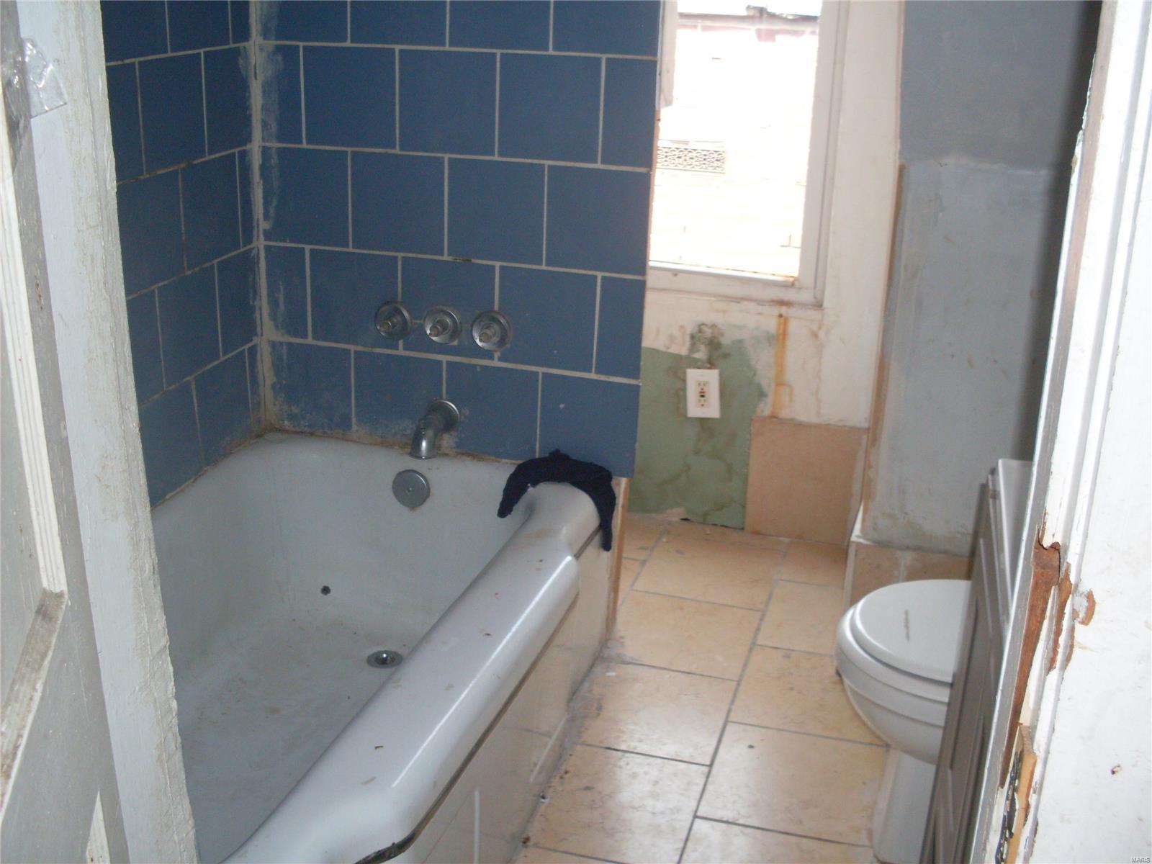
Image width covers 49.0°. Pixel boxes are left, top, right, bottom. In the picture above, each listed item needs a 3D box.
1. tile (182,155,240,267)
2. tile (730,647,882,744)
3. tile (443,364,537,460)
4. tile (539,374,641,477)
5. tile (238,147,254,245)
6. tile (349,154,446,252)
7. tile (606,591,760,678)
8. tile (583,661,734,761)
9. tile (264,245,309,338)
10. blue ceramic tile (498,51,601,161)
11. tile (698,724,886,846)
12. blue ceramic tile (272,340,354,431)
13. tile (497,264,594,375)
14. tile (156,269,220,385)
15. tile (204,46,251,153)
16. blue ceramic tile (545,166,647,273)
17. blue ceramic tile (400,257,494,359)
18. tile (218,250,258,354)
[{"bbox_3d":[-0.690,-0.419,2.379,0.010,0.199,0.200,8,22,15],"label":"tile"},{"bbox_3d":[0.472,0.520,2.494,0.302,0.010,0.300,8,22,15],"label":"tile"},{"bbox_3d":[-0.173,-0.045,2.617,0.201,0.201,0.010,8,22,15],"label":"tile"},{"bbox_3d":[0.026,-0.014,2.566,0.200,0.198,0.010,7,21,14],"label":"tile"},{"bbox_3d":[-0.669,-0.475,2.559,0.010,0.201,0.059,8,22,15],"label":"tile"},{"bbox_3d":[-0.353,-0.455,2.519,0.200,0.200,0.010,7,21,14],"label":"tile"},{"bbox_3d":[0.227,0.434,2.702,0.302,0.010,0.300,8,22,15],"label":"tile"},{"bbox_3d":[0.141,0.534,2.425,0.298,0.010,0.303,8,21,15],"label":"tile"},{"bbox_3d":[-0.603,-0.295,2.659,0.100,0.201,0.010,8,22,15],"label":"tile"},{"bbox_3d":[-0.049,-0.608,2.377,0.200,0.197,0.010,7,21,14],"label":"blue ceramic tile"},{"bbox_3d":[0.388,0.616,2.222,0.298,0.010,0.303,8,21,15],"label":"tile"},{"bbox_3d":[-0.564,-0.097,2.721,0.192,0.201,0.010,8,22,15],"label":"blue ceramic tile"},{"bbox_3d":[-0.057,-0.224,2.515,0.200,0.200,0.010,7,21,14],"label":"tile"},{"bbox_3d":[-0.741,-0.205,2.421,0.010,0.201,0.201,8,22,15],"label":"tile"},{"bbox_3d":[-0.668,-0.636,2.428,0.010,0.195,0.176,7,21,14],"label":"tile"},{"bbox_3d":[0.041,-0.406,2.422,0.200,0.200,0.010,7,21,14],"label":"blue ceramic tile"},{"bbox_3d":[-0.252,-0.244,2.498,0.200,0.199,0.010,8,22,15],"label":"blue ceramic tile"},{"bbox_3d":[-0.676,-0.264,2.524,0.010,0.199,0.162,8,22,15],"label":"tile"}]

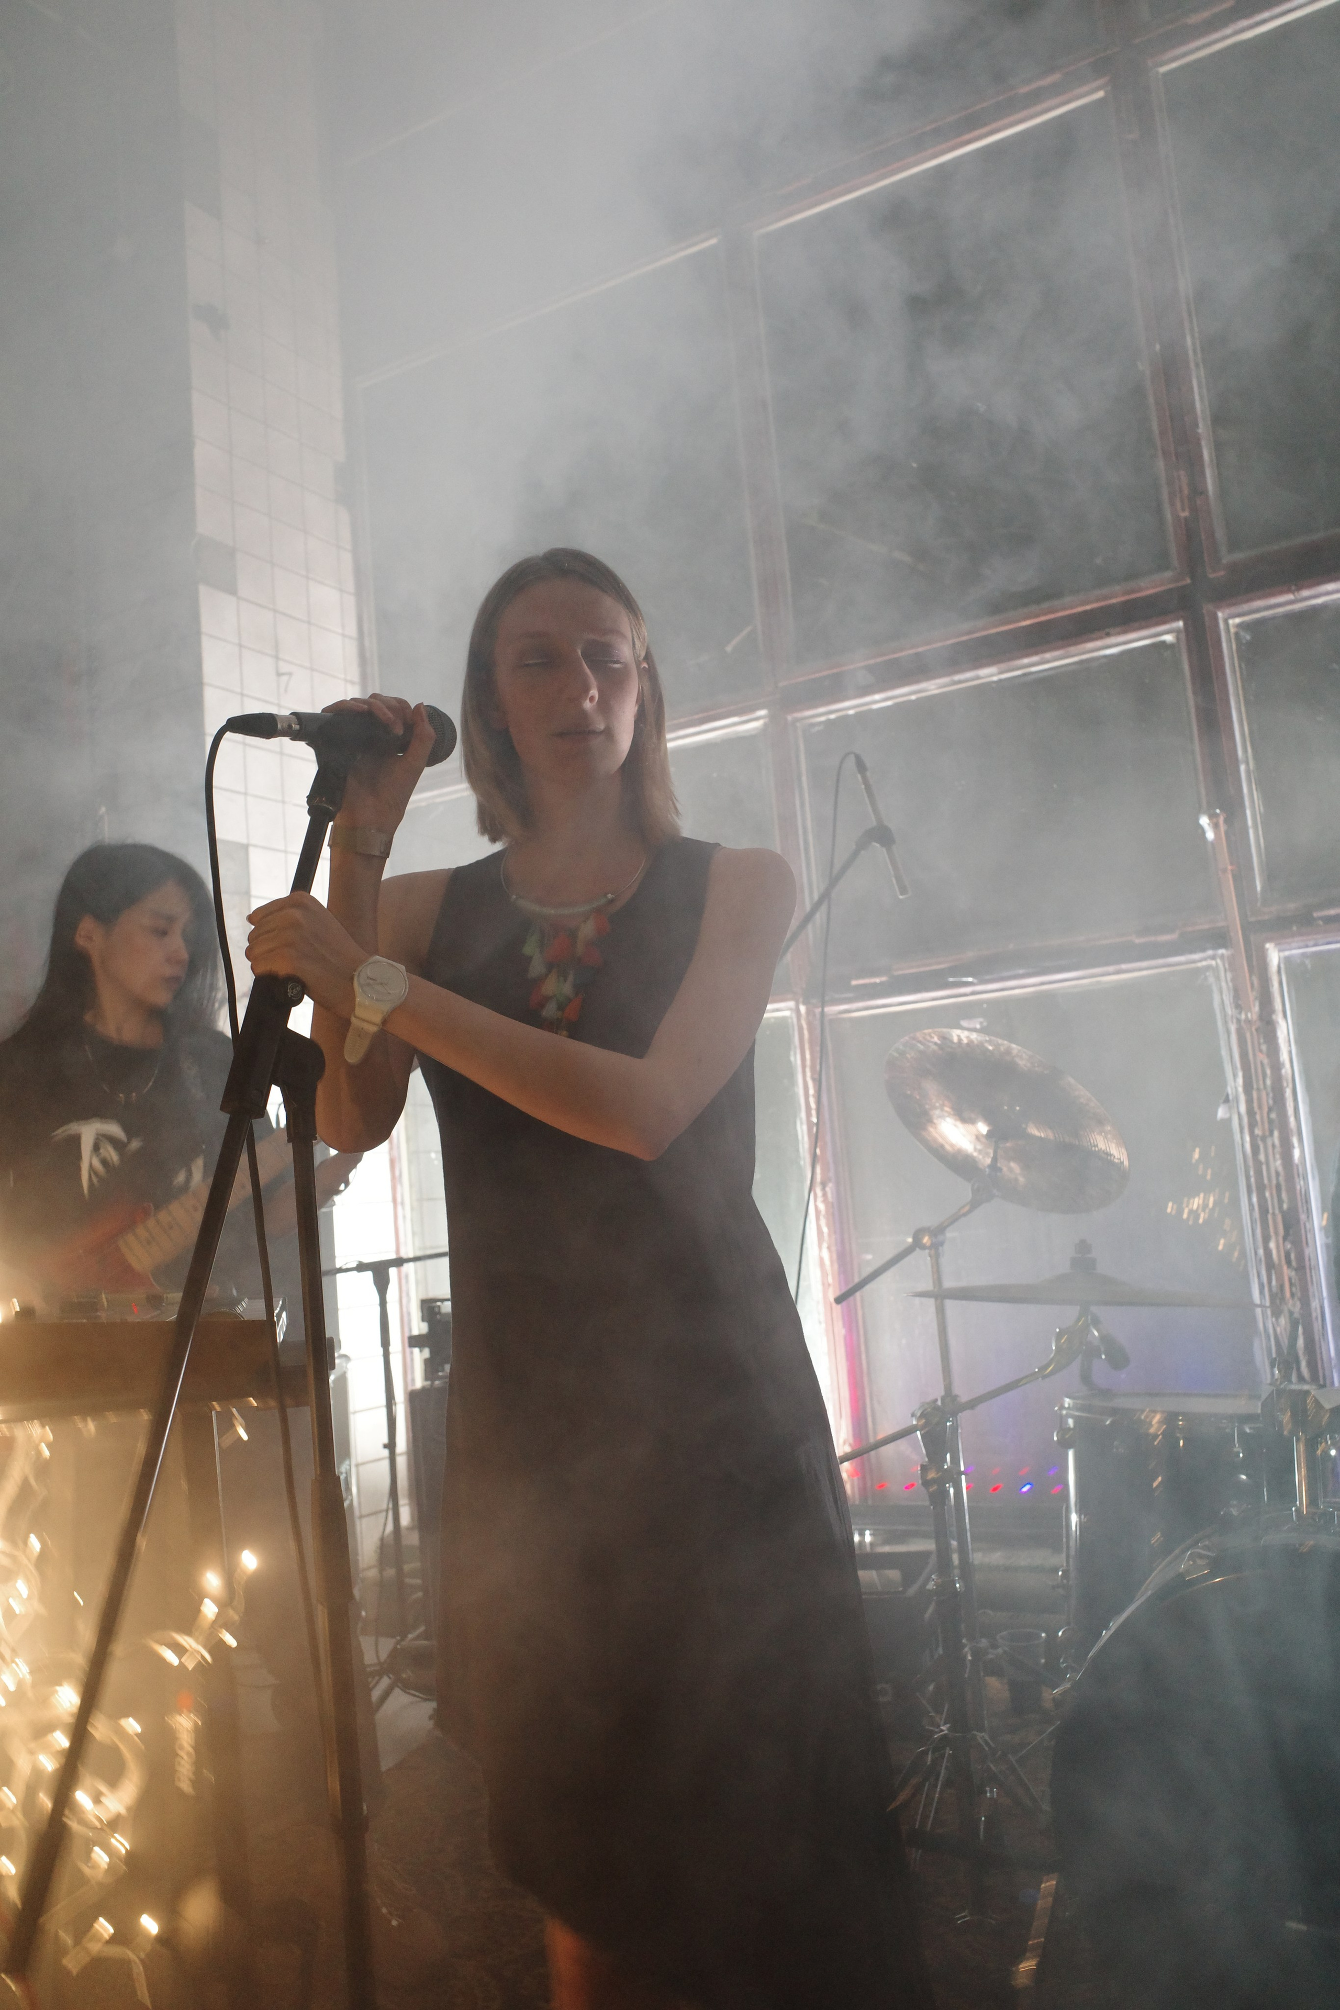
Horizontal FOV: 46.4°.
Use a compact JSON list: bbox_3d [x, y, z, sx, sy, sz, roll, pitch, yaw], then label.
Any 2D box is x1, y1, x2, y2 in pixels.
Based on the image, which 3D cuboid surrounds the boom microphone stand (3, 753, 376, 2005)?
[{"bbox_3d":[-0.273,0.487,1.158,0.580,1.437,0.520,1,-10,-36],"label":"boom microphone stand"}]

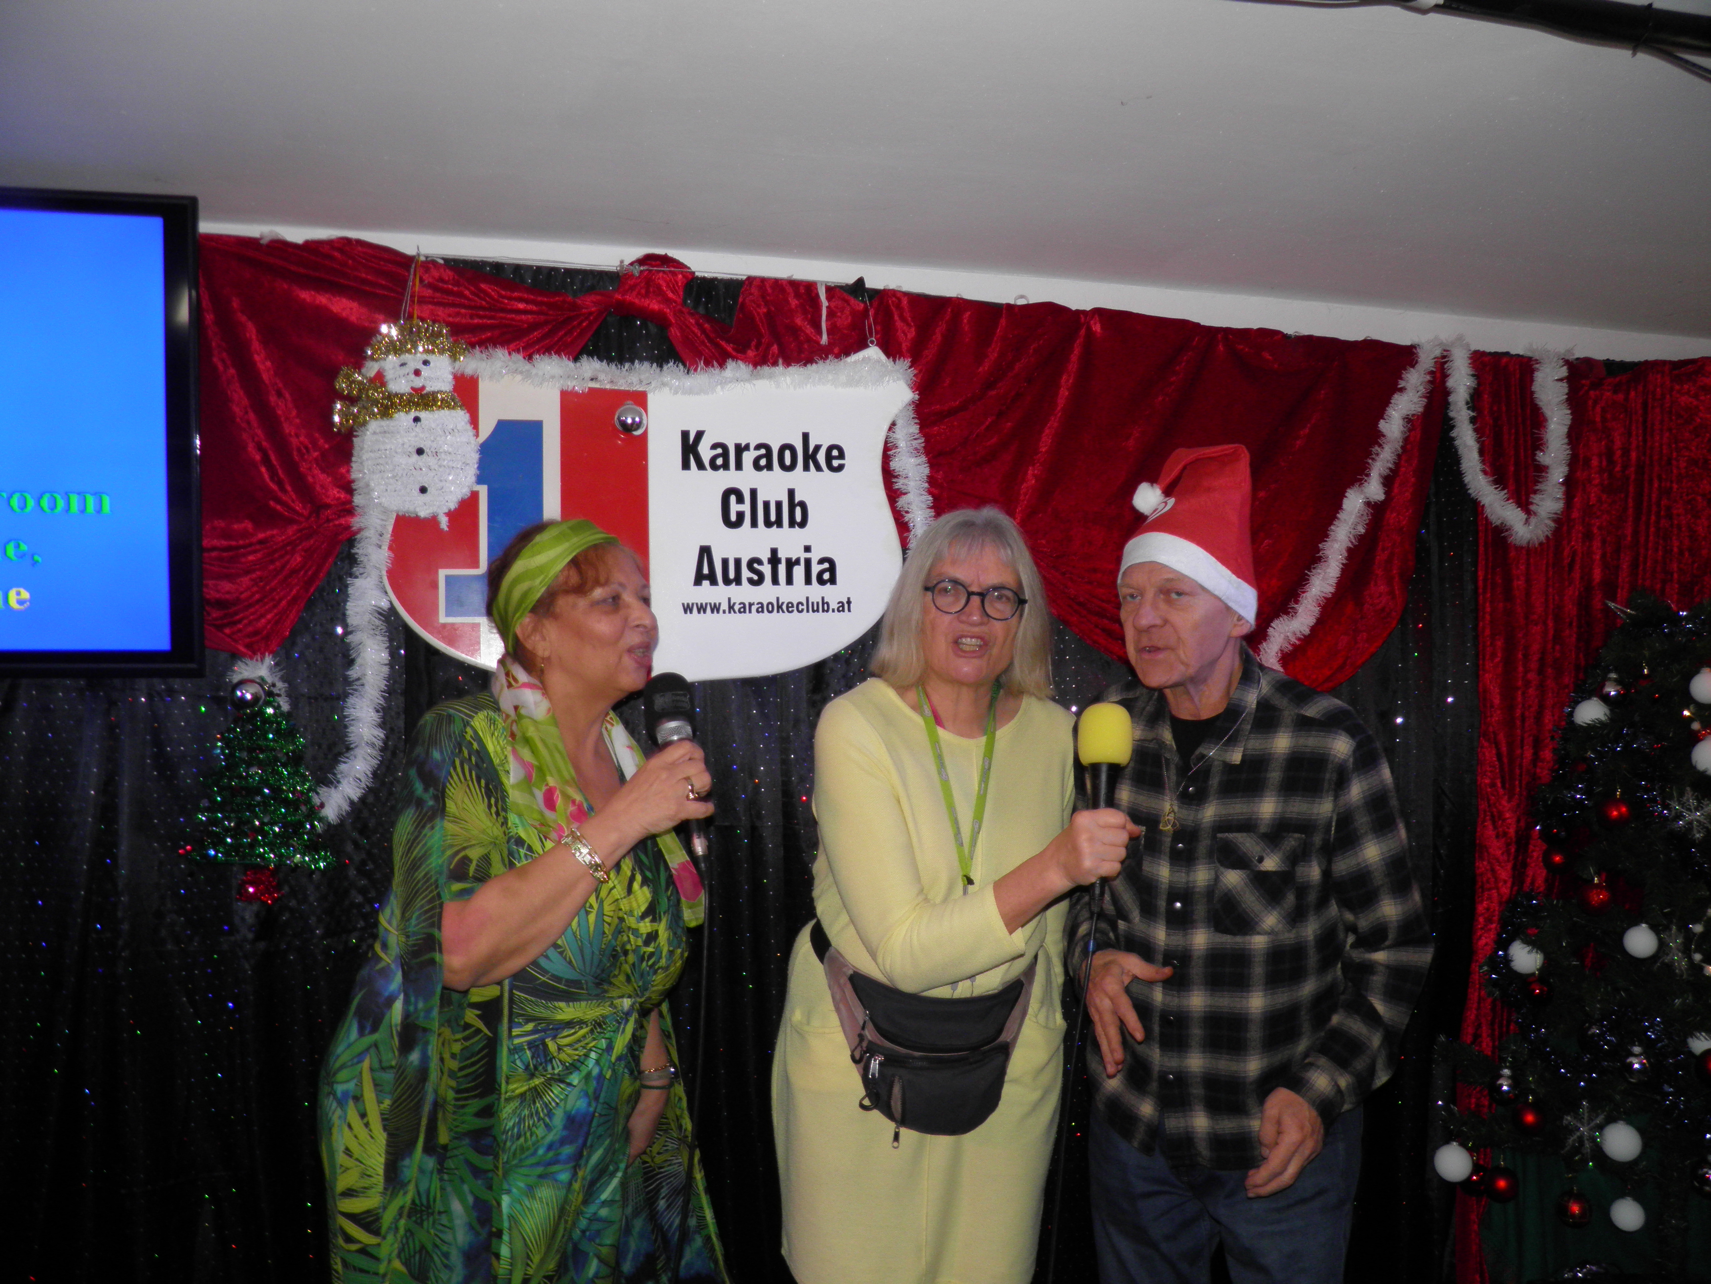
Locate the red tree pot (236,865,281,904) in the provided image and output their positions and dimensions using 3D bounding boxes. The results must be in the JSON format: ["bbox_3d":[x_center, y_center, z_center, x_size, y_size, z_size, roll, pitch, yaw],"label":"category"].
[{"bbox_3d":[-1.019,0.415,2.360,0.071,0.065,0.055,0,2,-16],"label":"red tree pot"}]

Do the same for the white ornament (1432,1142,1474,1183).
[{"bbox_3d":[1.209,1.055,2.800,0.077,0.081,0.077,-1,2,-20],"label":"white ornament"}]

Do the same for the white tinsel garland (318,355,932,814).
[{"bbox_3d":[-0.358,-0.124,2.457,1.128,0.822,0.100,-1,2,-20],"label":"white tinsel garland"}]

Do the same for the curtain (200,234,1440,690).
[{"bbox_3d":[0.067,-0.287,2.650,2.651,0.831,0.140,-1,2,-20],"label":"curtain"}]

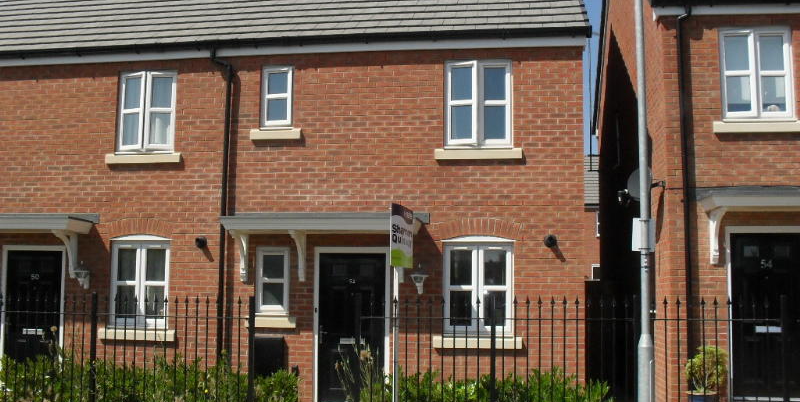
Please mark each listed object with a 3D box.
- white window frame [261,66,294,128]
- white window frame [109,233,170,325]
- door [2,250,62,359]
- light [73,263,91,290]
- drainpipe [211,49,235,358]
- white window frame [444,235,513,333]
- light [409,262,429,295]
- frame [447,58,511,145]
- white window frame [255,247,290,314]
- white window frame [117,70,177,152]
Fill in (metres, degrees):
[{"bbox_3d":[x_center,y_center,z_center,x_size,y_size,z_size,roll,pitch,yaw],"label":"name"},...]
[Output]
[{"bbox_3d":[-1.674,-1.405,11.023,0.443,0.872,0.090,0,-5,9],"label":"white window frame"},{"bbox_3d":[-3.568,1.109,11.106,0.859,1.270,0.090,0,-5,9],"label":"white window frame"},{"bbox_3d":[-5.147,1.683,11.318,0.849,1.978,0.070,0,-5,9],"label":"door"},{"bbox_3d":[-4.347,1.020,11.045,0.235,0.390,0.250,0,-5,9],"label":"light"},{"bbox_3d":[-2.432,0.296,10.792,0.220,4.746,0.250,0,-5,9],"label":"drainpipe"},{"bbox_3d":[1.008,1.084,10.376,0.904,1.270,0.090,0,-5,9],"label":"white window frame"},{"bbox_3d":[0.247,0.991,10.313,0.242,0.412,0.250,0,-5,9],"label":"light"},{"bbox_3d":[1.028,-1.260,10.568,0.890,1.173,0.100,0,-5,9],"label":"frame"},{"bbox_3d":[-1.693,1.067,10.810,0.476,0.891,0.090,0,-5,9],"label":"white window frame"},{"bbox_3d":[-3.541,-1.249,11.297,0.869,1.154,0.100,0,-5,9],"label":"white window frame"}]

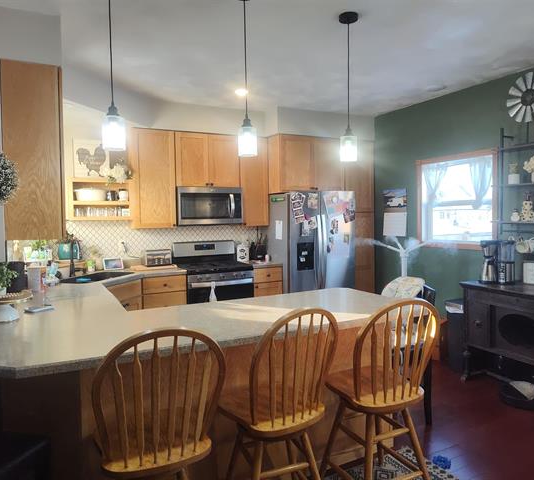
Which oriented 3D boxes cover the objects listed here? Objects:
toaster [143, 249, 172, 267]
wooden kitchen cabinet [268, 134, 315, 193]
[{"bbox_3d":[-1.225,0.196,4.760,0.278,0.170,0.240,-2,3,-26],"label":"toaster"},{"bbox_3d":[0.223,-0.900,5.265,0.467,0.664,0.620,-2,3,-26],"label":"wooden kitchen cabinet"}]

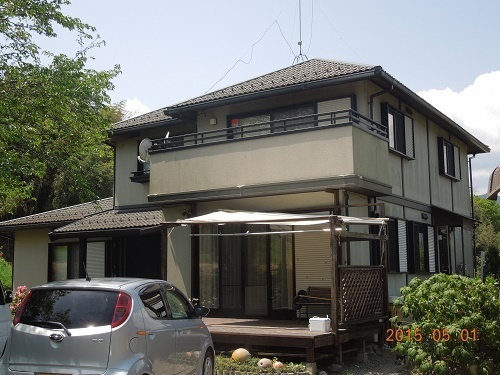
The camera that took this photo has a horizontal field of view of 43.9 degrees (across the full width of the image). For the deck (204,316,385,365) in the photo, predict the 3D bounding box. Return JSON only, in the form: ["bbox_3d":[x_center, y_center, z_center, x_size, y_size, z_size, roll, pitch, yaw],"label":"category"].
[{"bbox_3d":[-0.038,2.881,12.050,4.400,0.435,3.050,-5,-9,32],"label":"deck"}]

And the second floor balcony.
[{"bbox_3d":[0.391,-0.477,14.285,5.180,1.470,2.150,-5,-9,32],"label":"second floor balcony"}]

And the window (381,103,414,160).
[{"bbox_3d":[3.868,-1.391,16.031,0.140,1.130,2.050,-5,-9,32],"label":"window"}]

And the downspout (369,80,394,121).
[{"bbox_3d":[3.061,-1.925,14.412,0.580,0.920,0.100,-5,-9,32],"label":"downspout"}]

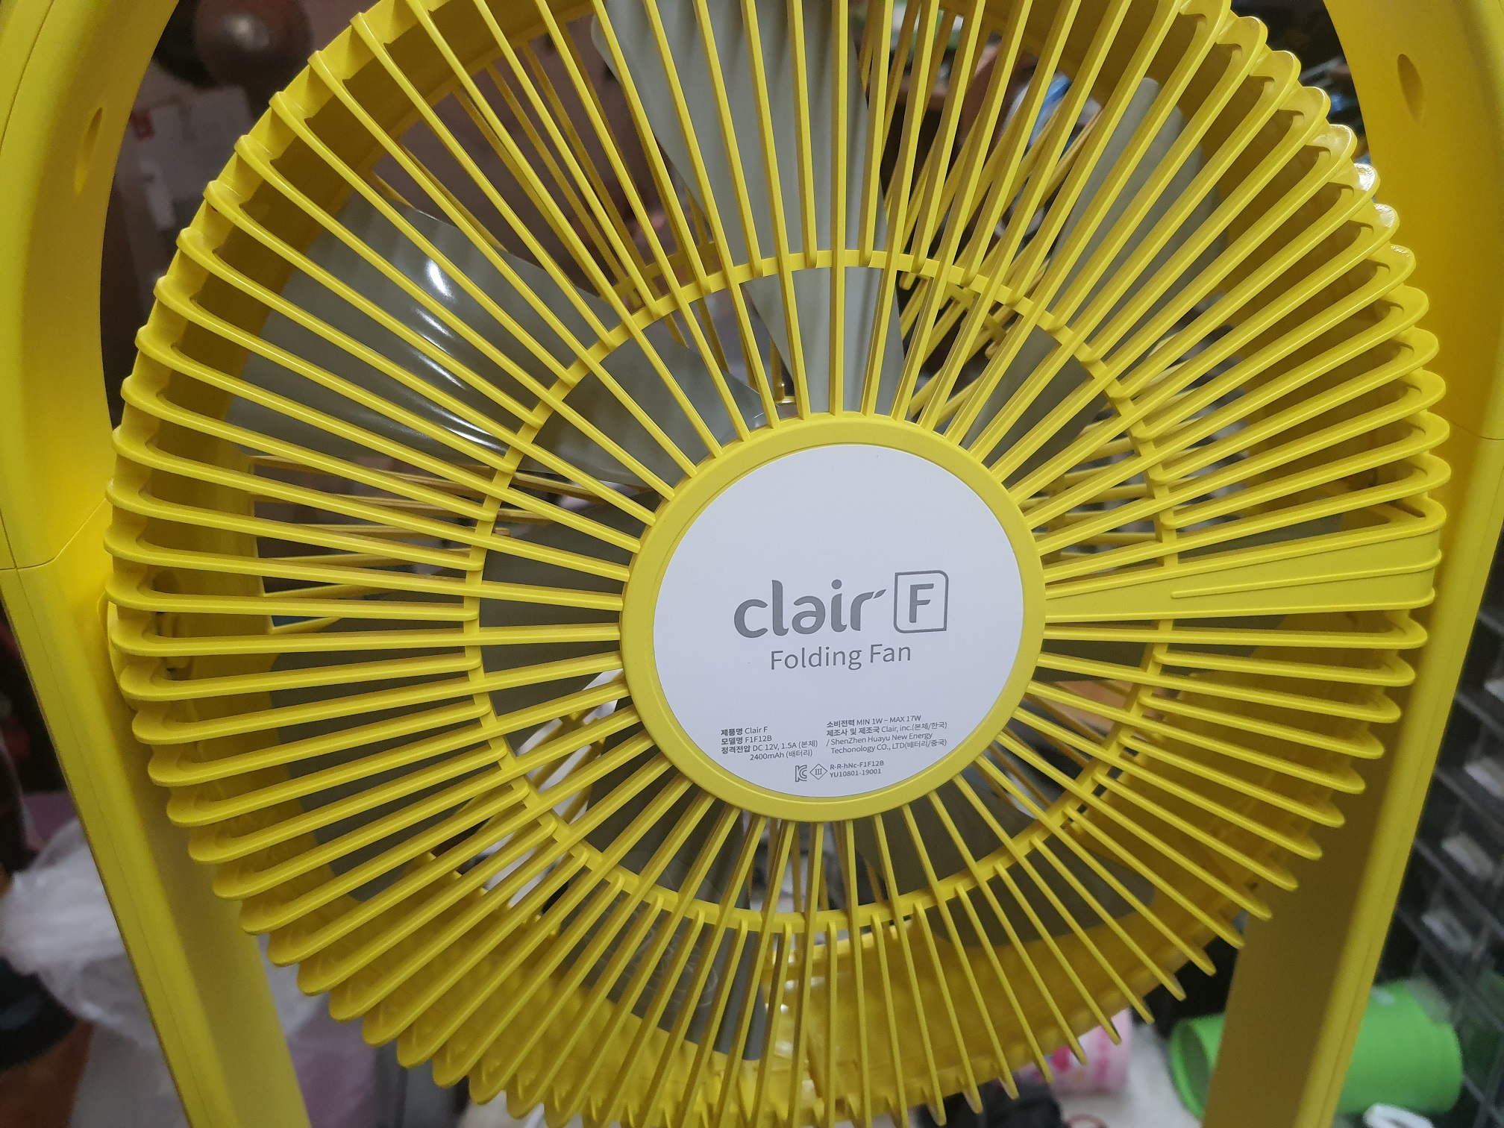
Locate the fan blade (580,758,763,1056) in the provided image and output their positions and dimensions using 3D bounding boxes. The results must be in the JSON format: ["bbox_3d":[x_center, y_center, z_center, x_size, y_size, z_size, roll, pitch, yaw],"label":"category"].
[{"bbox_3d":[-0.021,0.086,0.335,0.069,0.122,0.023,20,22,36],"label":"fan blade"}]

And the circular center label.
[{"bbox_3d":[0.022,0.016,0.270,0.090,0.090,0.003,-3,19,-8],"label":"circular center label"}]

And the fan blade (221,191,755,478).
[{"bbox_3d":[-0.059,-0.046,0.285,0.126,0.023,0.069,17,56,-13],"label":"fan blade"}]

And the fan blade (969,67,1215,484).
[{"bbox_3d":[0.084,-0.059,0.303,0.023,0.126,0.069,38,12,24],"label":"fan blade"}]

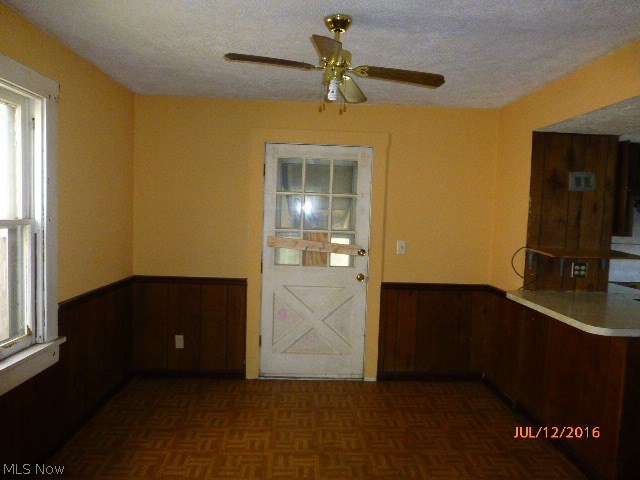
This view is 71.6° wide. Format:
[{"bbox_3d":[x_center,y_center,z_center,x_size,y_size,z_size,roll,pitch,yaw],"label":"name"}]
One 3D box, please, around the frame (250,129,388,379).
[{"bbox_3d":[-0.030,0.150,3.857,1.165,2.160,0.100,2,3,-2],"label":"frame"}]

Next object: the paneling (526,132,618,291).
[{"bbox_3d":[1.856,-0.197,3.298,0.640,1.165,0.045,2,3,-2],"label":"paneling"}]

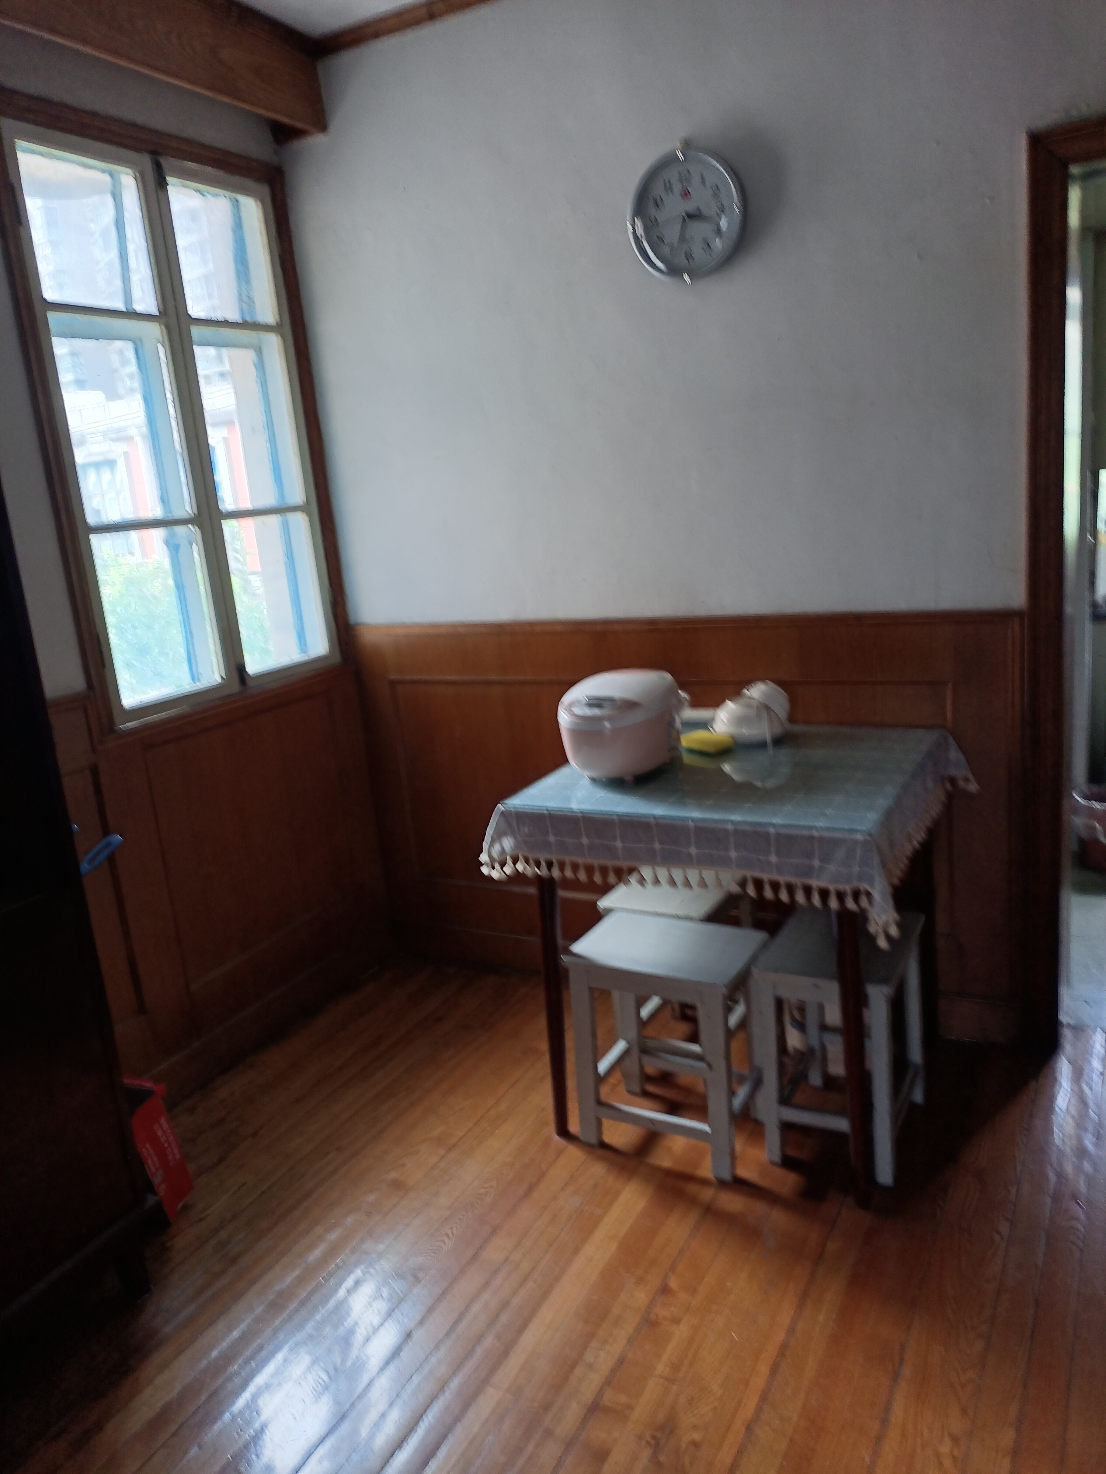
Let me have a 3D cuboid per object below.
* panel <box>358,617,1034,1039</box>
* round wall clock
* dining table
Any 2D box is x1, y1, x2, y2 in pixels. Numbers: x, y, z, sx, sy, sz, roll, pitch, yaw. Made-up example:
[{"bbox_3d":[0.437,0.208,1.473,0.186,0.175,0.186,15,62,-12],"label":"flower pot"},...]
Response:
[{"bbox_3d":[0.273,0.209,3.118,1.867,1.069,0.040,2,15,29],"label":"panel"},{"bbox_3d":[0.310,-1.204,2.657,0.297,0.300,0.045,2,15,29],"label":"round wall clock"},{"bbox_3d":[0.442,0.450,2.619,0.808,0.798,0.786,2,15,29],"label":"dining table"}]

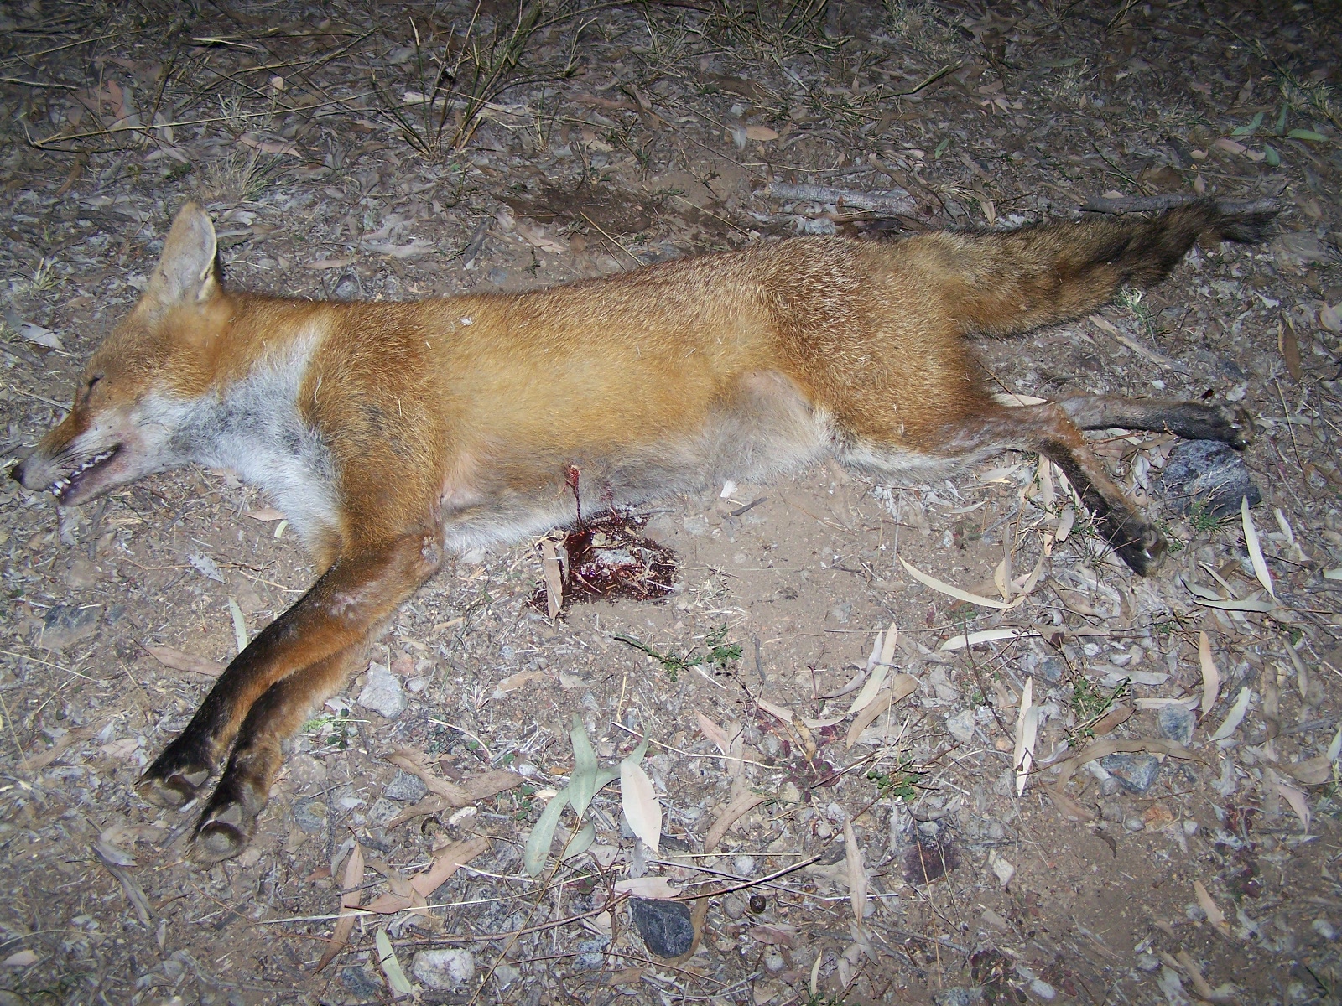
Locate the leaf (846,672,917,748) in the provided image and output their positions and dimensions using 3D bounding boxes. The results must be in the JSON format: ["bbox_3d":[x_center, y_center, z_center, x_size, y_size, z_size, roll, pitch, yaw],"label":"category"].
[{"bbox_3d":[0.140,0.140,1.006,0.074,0.010,0.017,-35,58,-25],"label":"leaf"}]

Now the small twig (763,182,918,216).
[{"bbox_3d":[0.155,-0.281,1.355,0.139,0.016,0.019,6,50,5],"label":"small twig"}]

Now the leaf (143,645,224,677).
[{"bbox_3d":[-0.347,0.114,1.060,0.077,0.010,0.013,12,50,10],"label":"leaf"}]

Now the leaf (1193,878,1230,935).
[{"bbox_3d":[0.332,0.248,0.906,0.010,0.006,0.034,-15,55,-11],"label":"leaf"}]

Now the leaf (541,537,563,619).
[{"bbox_3d":[-0.086,0.054,1.047,0.013,0.006,0.067,-6,54,-4],"label":"leaf"}]

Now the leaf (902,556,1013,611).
[{"bbox_3d":[0.204,0.062,1.071,0.091,0.010,0.014,25,54,20],"label":"leaf"}]

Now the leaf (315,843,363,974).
[{"bbox_3d":[-0.206,0.255,0.935,0.014,0.013,0.089,6,49,5],"label":"leaf"}]

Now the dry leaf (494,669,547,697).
[{"bbox_3d":[-0.106,0.124,1.021,0.041,0.008,0.011,-25,54,-19],"label":"dry leaf"}]

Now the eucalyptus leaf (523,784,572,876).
[{"bbox_3d":[-0.079,0.205,0.945,0.016,0.009,0.076,14,51,11],"label":"eucalyptus leaf"}]

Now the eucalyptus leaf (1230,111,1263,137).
[{"bbox_3d":[0.560,-0.365,1.423,0.057,0.010,0.013,-35,58,-26],"label":"eucalyptus leaf"}]

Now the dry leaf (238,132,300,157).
[{"bbox_3d":[-0.384,-0.345,1.414,0.075,0.008,0.015,15,52,13],"label":"dry leaf"}]

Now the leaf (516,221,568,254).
[{"bbox_3d":[-0.120,-0.235,1.319,0.059,0.007,0.014,31,57,23],"label":"leaf"}]

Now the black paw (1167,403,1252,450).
[{"bbox_3d":[0.402,-0.058,1.101,0.061,0.031,0.035,6,54,4],"label":"black paw"}]

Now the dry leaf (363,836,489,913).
[{"bbox_3d":[-0.152,0.231,0.916,0.087,0.010,0.020,-27,58,-18],"label":"dry leaf"}]

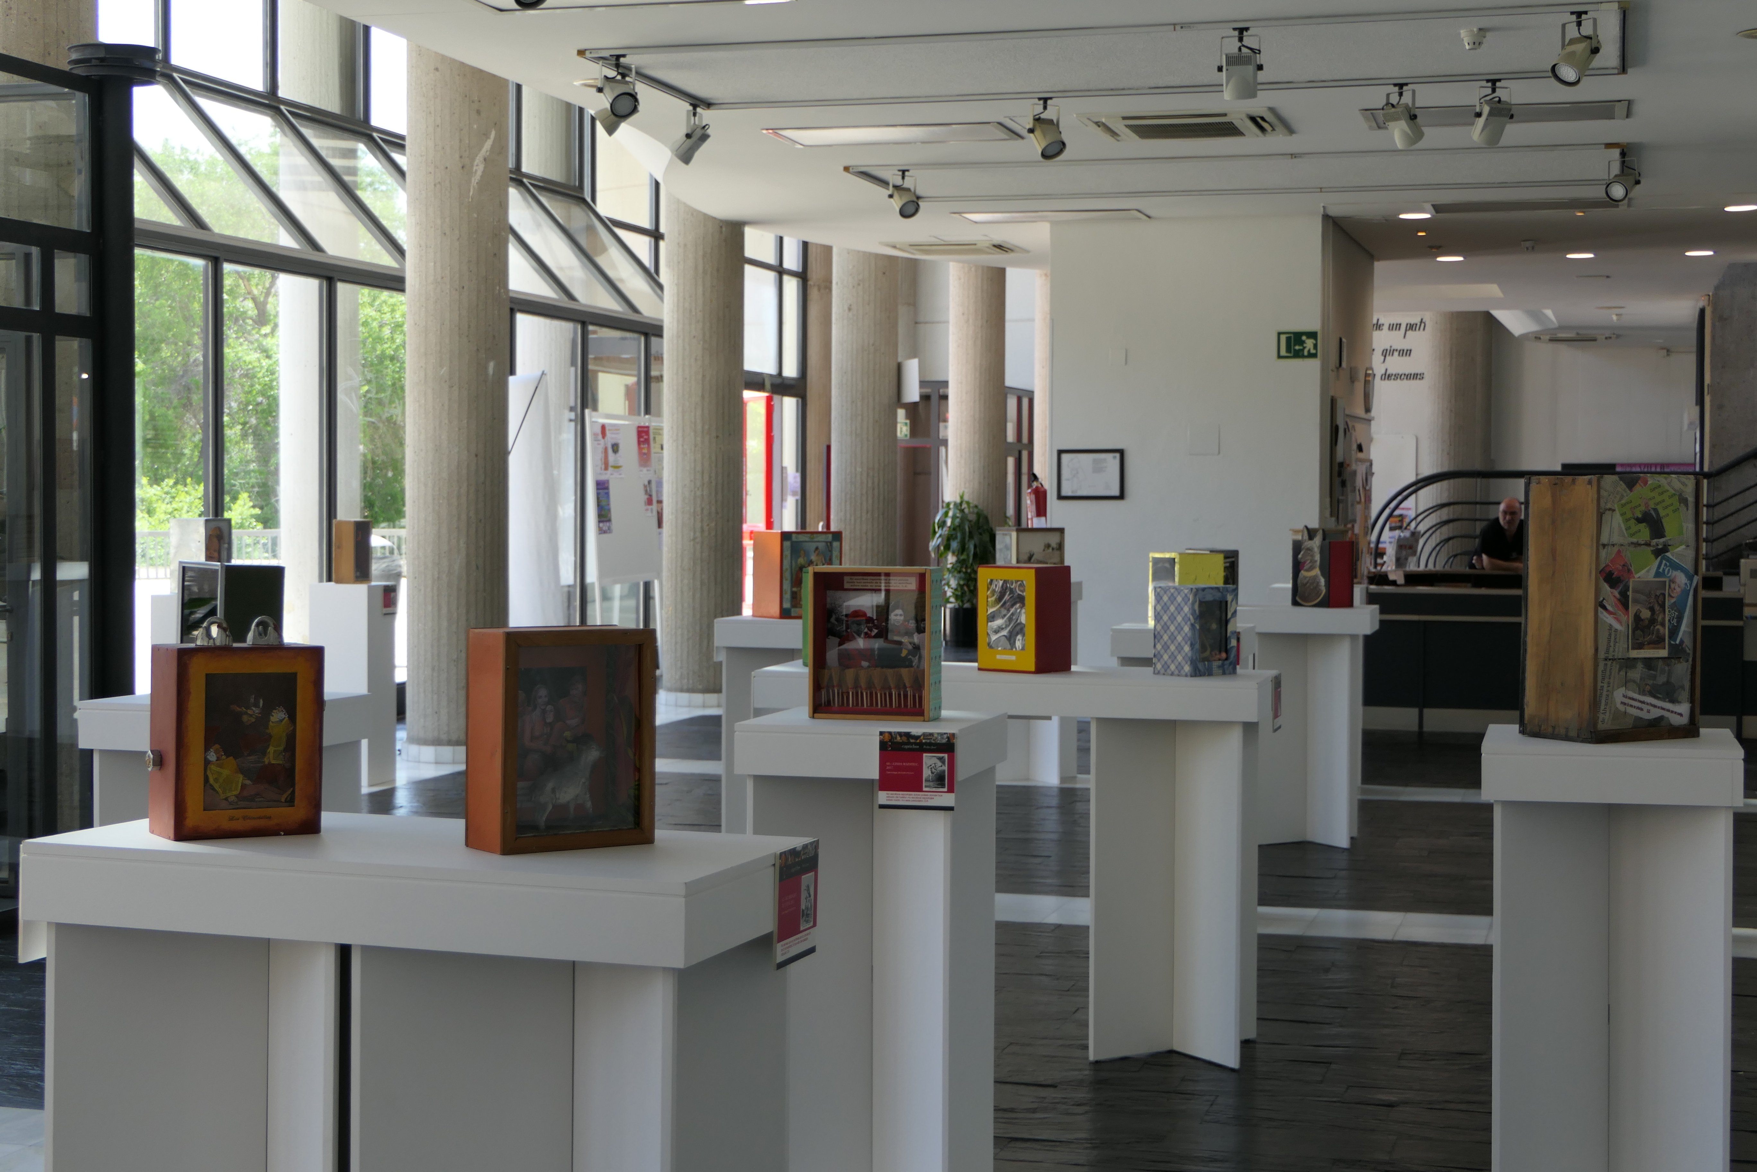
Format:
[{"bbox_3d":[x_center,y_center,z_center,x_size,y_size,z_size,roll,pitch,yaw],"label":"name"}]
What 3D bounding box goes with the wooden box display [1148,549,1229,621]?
[{"bbox_3d":[1.201,0.014,9.741,0.225,0.285,0.170,-1,3,-35],"label":"wooden box display"}]

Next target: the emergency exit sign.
[{"bbox_3d":[2.869,-1.642,16.999,0.300,0.200,0.020,1,2,17],"label":"emergency exit sign"}]

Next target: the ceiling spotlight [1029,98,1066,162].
[{"bbox_3d":[0.800,-2.173,11.846,0.160,0.292,0.200,-1,2,-31],"label":"ceiling spotlight"}]

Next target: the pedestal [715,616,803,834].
[{"bbox_3d":[-0.344,0.658,10.209,0.510,1.050,0.510,1,2,15],"label":"pedestal"}]

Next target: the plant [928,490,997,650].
[{"bbox_3d":[0.847,-0.142,25.311,0.620,1.570,0.620,1,2,15],"label":"plant"}]

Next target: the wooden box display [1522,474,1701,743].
[{"bbox_3d":[1.443,0.041,4.901,0.275,0.510,0.190,-1,2,-31],"label":"wooden box display"}]

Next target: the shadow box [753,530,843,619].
[{"bbox_3d":[-0.312,-0.045,9.672,0.271,0.331,0.222,-1,2,-31],"label":"shadow box"}]

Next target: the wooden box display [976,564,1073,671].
[{"bbox_3d":[0.399,0.090,6.774,0.189,0.283,0.168,2,3,38],"label":"wooden box display"}]

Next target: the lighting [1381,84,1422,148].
[{"bbox_3d":[2.372,-2.118,11.243,0.155,0.290,0.185,2,3,43],"label":"lighting"}]

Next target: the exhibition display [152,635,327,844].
[{"bbox_3d":[-0.944,0.227,3.669,0.215,0.276,0.125,-1,2,-31],"label":"exhibition display"}]

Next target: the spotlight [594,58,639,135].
[{"bbox_3d":[-1.121,-2.107,10.667,0.170,0.300,0.210,-1,2,-22],"label":"spotlight"}]

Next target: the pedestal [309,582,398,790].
[{"bbox_3d":[-2.703,0.502,12.822,0.334,1.022,0.288,1,2,18],"label":"pedestal"}]

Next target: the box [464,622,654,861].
[{"bbox_3d":[-0.430,0.205,3.389,0.230,0.295,0.108,-1,3,-35],"label":"box"}]

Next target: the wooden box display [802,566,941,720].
[{"bbox_3d":[-0.004,0.121,5.351,0.261,0.322,0.134,1,2,12],"label":"wooden box display"}]

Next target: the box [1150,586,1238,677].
[{"bbox_3d":[0.893,0.128,7.049,0.185,0.248,0.140,-2,3,-41],"label":"box"}]

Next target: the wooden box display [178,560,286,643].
[{"bbox_3d":[-1.424,0.102,5.476,0.133,0.304,0.275,-1,2,-33],"label":"wooden box display"}]

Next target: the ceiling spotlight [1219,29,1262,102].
[{"bbox_3d":[1.459,-2.104,10.037,0.170,0.285,0.200,0,2,6],"label":"ceiling spotlight"}]

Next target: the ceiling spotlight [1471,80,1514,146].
[{"bbox_3d":[2.780,-2.140,11.277,0.155,0.280,0.180,-1,2,-25],"label":"ceiling spotlight"}]

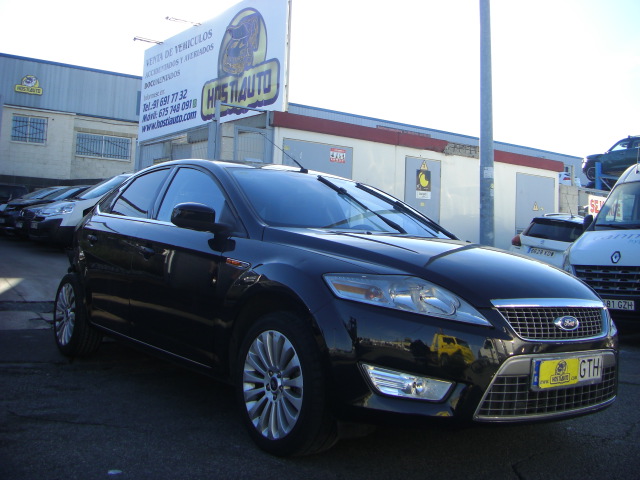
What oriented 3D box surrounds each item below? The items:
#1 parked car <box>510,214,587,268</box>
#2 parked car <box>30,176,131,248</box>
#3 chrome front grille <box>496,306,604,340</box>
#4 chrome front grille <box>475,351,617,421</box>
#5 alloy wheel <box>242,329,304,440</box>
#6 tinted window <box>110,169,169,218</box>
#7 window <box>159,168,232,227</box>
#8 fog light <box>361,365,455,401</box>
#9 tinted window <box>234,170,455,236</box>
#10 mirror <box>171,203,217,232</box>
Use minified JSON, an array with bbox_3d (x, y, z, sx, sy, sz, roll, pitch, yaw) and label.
[{"bbox_3d":[5.350,0.260,14.300,1.770,1.530,4.250,2,-3,41],"label":"parked car"},{"bbox_3d":[-4.850,-0.700,17.300,4.350,1.780,1.800,5,-2,-33],"label":"parked car"},{"bbox_3d":[1.048,0.370,3.034,0.800,0.155,0.110,5,-2,-38],"label":"chrome front grille"},{"bbox_3d":[1.038,0.619,3.017,1.040,0.280,0.120,5,-2,-38],"label":"chrome front grille"},{"bbox_3d":[-0.155,0.661,3.233,0.190,0.483,0.483,5,-2,-38],"label":"alloy wheel"},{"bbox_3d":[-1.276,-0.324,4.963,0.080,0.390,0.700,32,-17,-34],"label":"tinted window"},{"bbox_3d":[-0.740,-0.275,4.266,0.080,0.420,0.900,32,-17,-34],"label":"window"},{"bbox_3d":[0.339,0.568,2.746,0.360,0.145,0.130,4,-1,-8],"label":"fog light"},{"bbox_3d":[0.172,-0.218,4.230,1.420,0.170,0.970,5,25,-38],"label":"tinted window"},{"bbox_3d":[-0.659,-0.116,3.702,0.210,0.155,0.125,5,-2,-38],"label":"mirror"}]

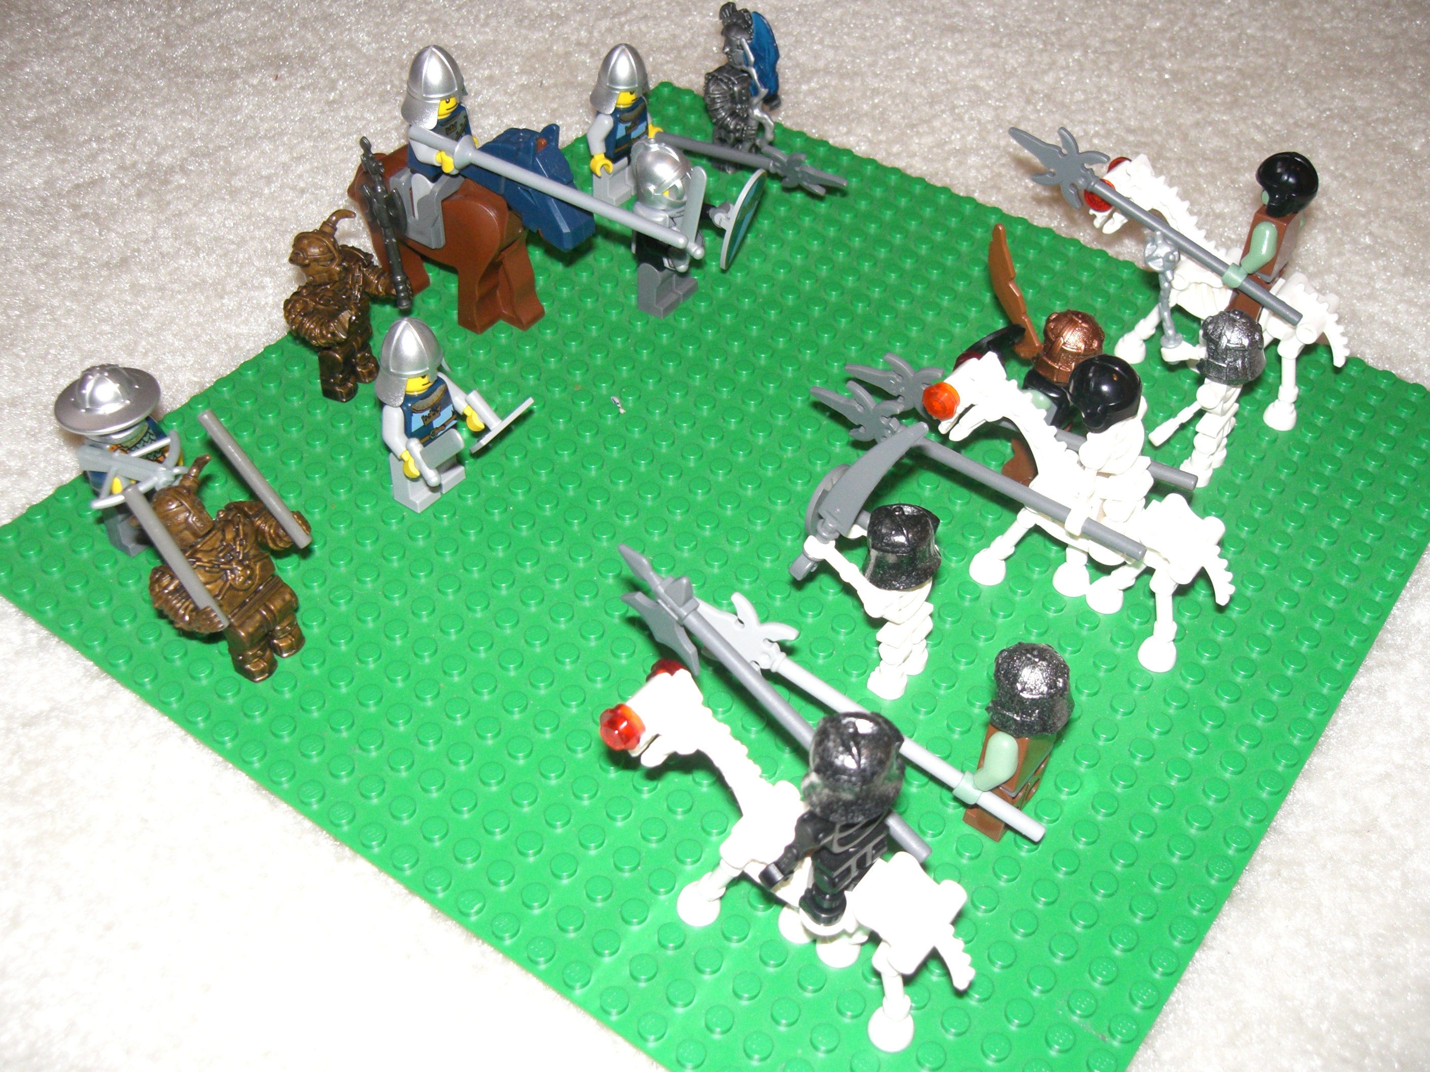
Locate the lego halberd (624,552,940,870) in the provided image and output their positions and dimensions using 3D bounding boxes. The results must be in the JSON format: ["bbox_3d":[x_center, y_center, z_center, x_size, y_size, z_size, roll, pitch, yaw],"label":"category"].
[{"bbox_3d":[0.008,0.028,0.270,0.004,0.021,0.076,-36,71,-29],"label":"lego halberd"}]

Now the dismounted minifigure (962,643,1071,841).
[{"bbox_3d":[0.054,0.035,0.281,0.019,0.045,0.024,28,51,24],"label":"dismounted minifigure"}]

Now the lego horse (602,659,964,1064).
[{"bbox_3d":[0.013,0.054,0.261,0.068,0.050,0.017,28,51,23],"label":"lego horse"}]

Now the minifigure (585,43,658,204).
[{"bbox_3d":[-0.025,-0.113,0.425,0.019,0.044,0.025,28,51,24],"label":"minifigure"}]

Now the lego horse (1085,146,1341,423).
[{"bbox_3d":[0.120,-0.059,0.373,0.067,0.049,0.017,28,51,23],"label":"lego horse"}]

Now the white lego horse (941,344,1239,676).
[{"bbox_3d":[0.075,-0.005,0.320,0.068,0.049,0.017,28,51,23],"label":"white lego horse"}]

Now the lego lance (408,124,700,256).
[{"bbox_3d":[-0.036,-0.075,0.341,0.084,0.009,0.009,28,51,24],"label":"lego lance"}]

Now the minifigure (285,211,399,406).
[{"bbox_3d":[-0.087,-0.054,0.366,0.019,0.043,0.028,28,51,23],"label":"minifigure"}]

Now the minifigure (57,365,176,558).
[{"bbox_3d":[-0.123,-0.017,0.328,0.024,0.045,0.024,28,51,23],"label":"minifigure"}]

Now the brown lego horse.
[{"bbox_3d":[-0.064,-0.080,0.383,0.077,0.057,0.017,28,51,24],"label":"brown lego horse"}]

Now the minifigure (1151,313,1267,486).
[{"bbox_3d":[0.110,-0.035,0.355,0.025,0.043,0.024,28,51,23],"label":"minifigure"}]

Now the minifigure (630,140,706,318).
[{"bbox_3d":[-0.010,-0.077,0.389,0.026,0.046,0.026,28,51,23],"label":"minifigure"}]

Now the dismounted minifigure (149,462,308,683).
[{"bbox_3d":[-0.097,0.006,0.307,0.024,0.044,0.030,19,47,33],"label":"dismounted minifigure"}]

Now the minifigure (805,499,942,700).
[{"bbox_3d":[0.032,0.010,0.305,0.028,0.046,0.022,28,51,24],"label":"minifigure"}]

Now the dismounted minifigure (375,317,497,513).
[{"bbox_3d":[-0.063,-0.026,0.338,0.021,0.046,0.025,28,51,24],"label":"dismounted minifigure"}]

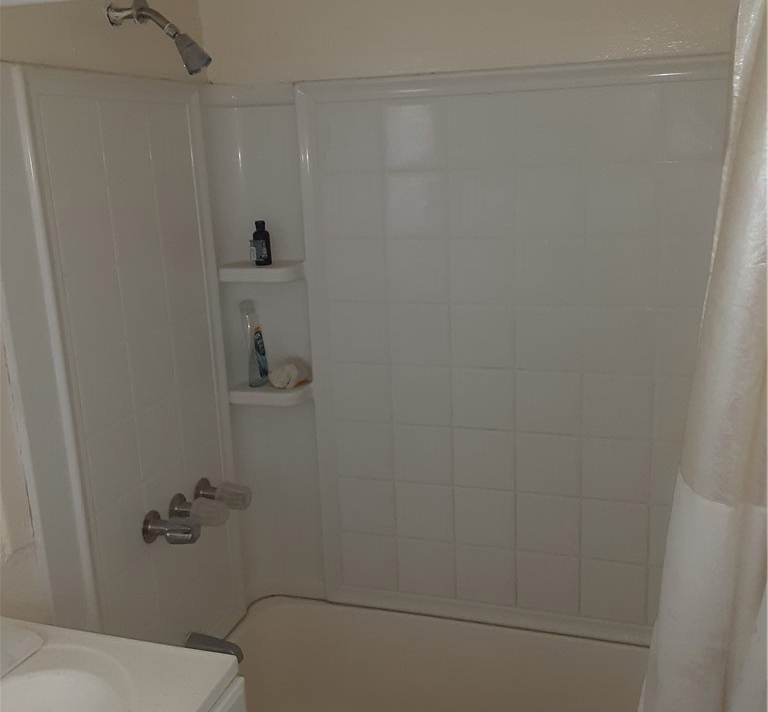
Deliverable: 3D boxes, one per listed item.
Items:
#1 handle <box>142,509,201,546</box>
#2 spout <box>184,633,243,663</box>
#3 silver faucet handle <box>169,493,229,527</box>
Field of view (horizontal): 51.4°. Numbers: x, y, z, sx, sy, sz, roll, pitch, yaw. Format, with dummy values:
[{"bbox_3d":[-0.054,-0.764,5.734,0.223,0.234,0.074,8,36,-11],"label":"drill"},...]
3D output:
[{"bbox_3d":[-0.439,0.367,1.682,0.124,0.064,0.062,2,13,19],"label":"handle"},{"bbox_3d":[-0.386,0.673,1.846,0.140,0.063,0.054,2,13,19],"label":"spout"},{"bbox_3d":[-0.403,0.344,1.770,0.130,0.064,0.062,2,13,19],"label":"silver faucet handle"}]

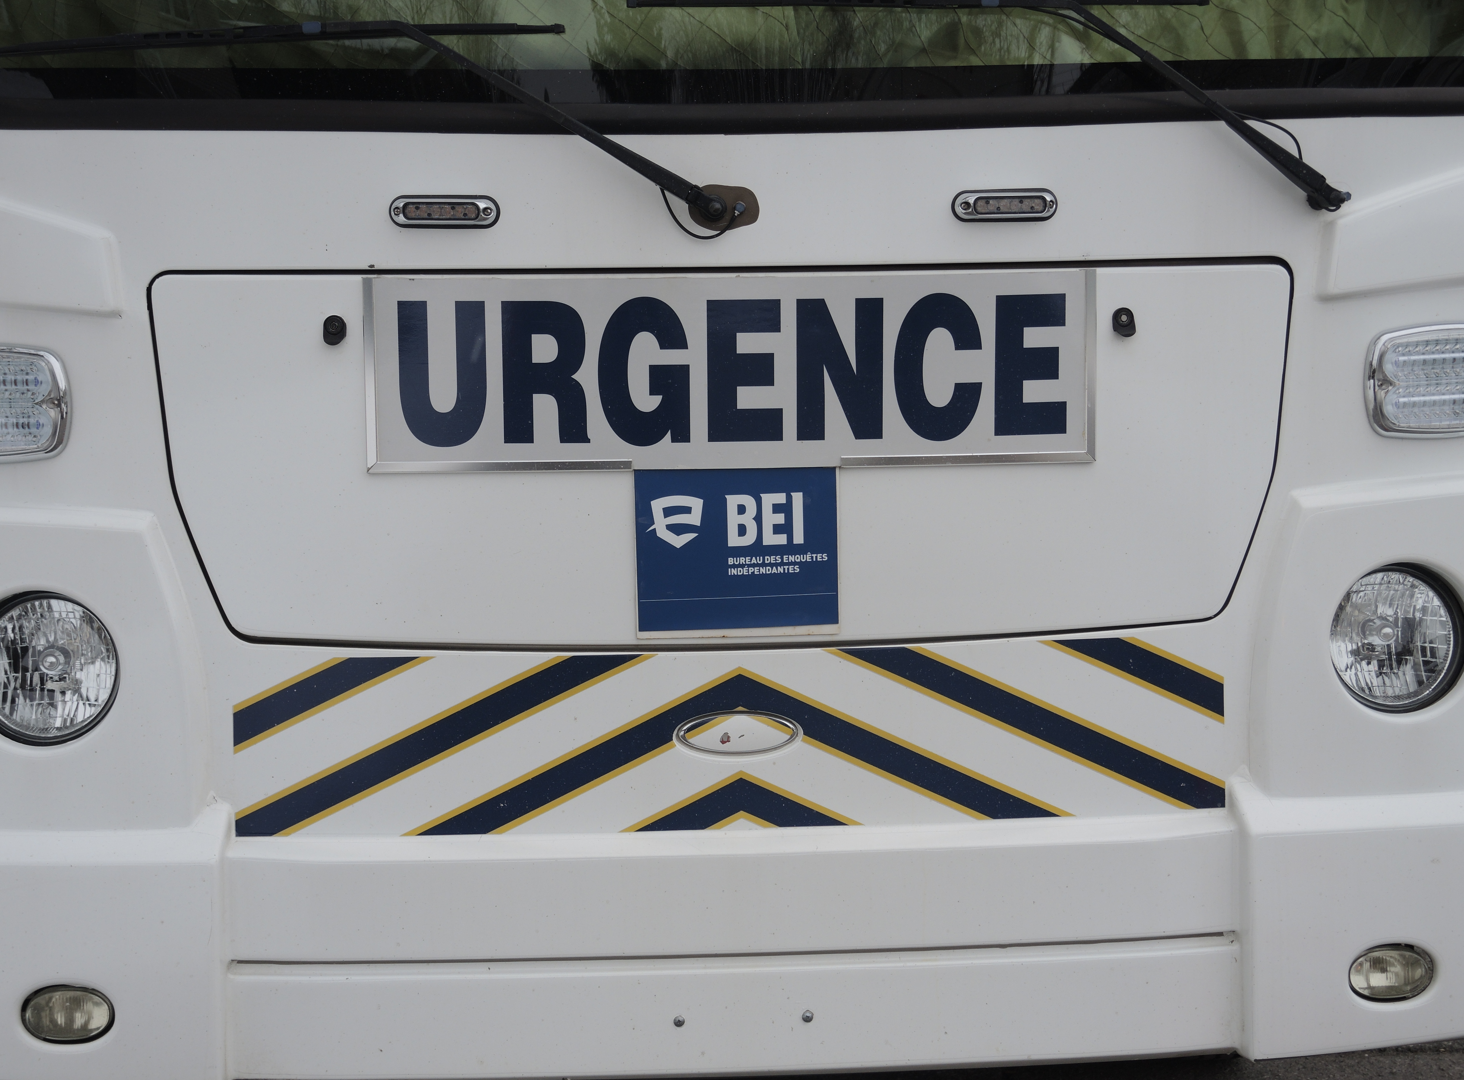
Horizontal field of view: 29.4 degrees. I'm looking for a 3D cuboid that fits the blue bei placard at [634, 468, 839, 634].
[{"bbox_3d":[0.006,0.016,3.494,0.254,0.213,0.010,-1,6,-4],"label":"blue bei placard"}]

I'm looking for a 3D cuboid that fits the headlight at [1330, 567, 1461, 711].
[{"bbox_3d":[0.846,0.124,3.593,0.178,0.180,0.095,-1,6,-4],"label":"headlight"}]

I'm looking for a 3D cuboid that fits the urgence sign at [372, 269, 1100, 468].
[{"bbox_3d":[0.003,-0.210,3.470,0.912,0.244,0.022,-1,6,-4],"label":"urgence sign"}]

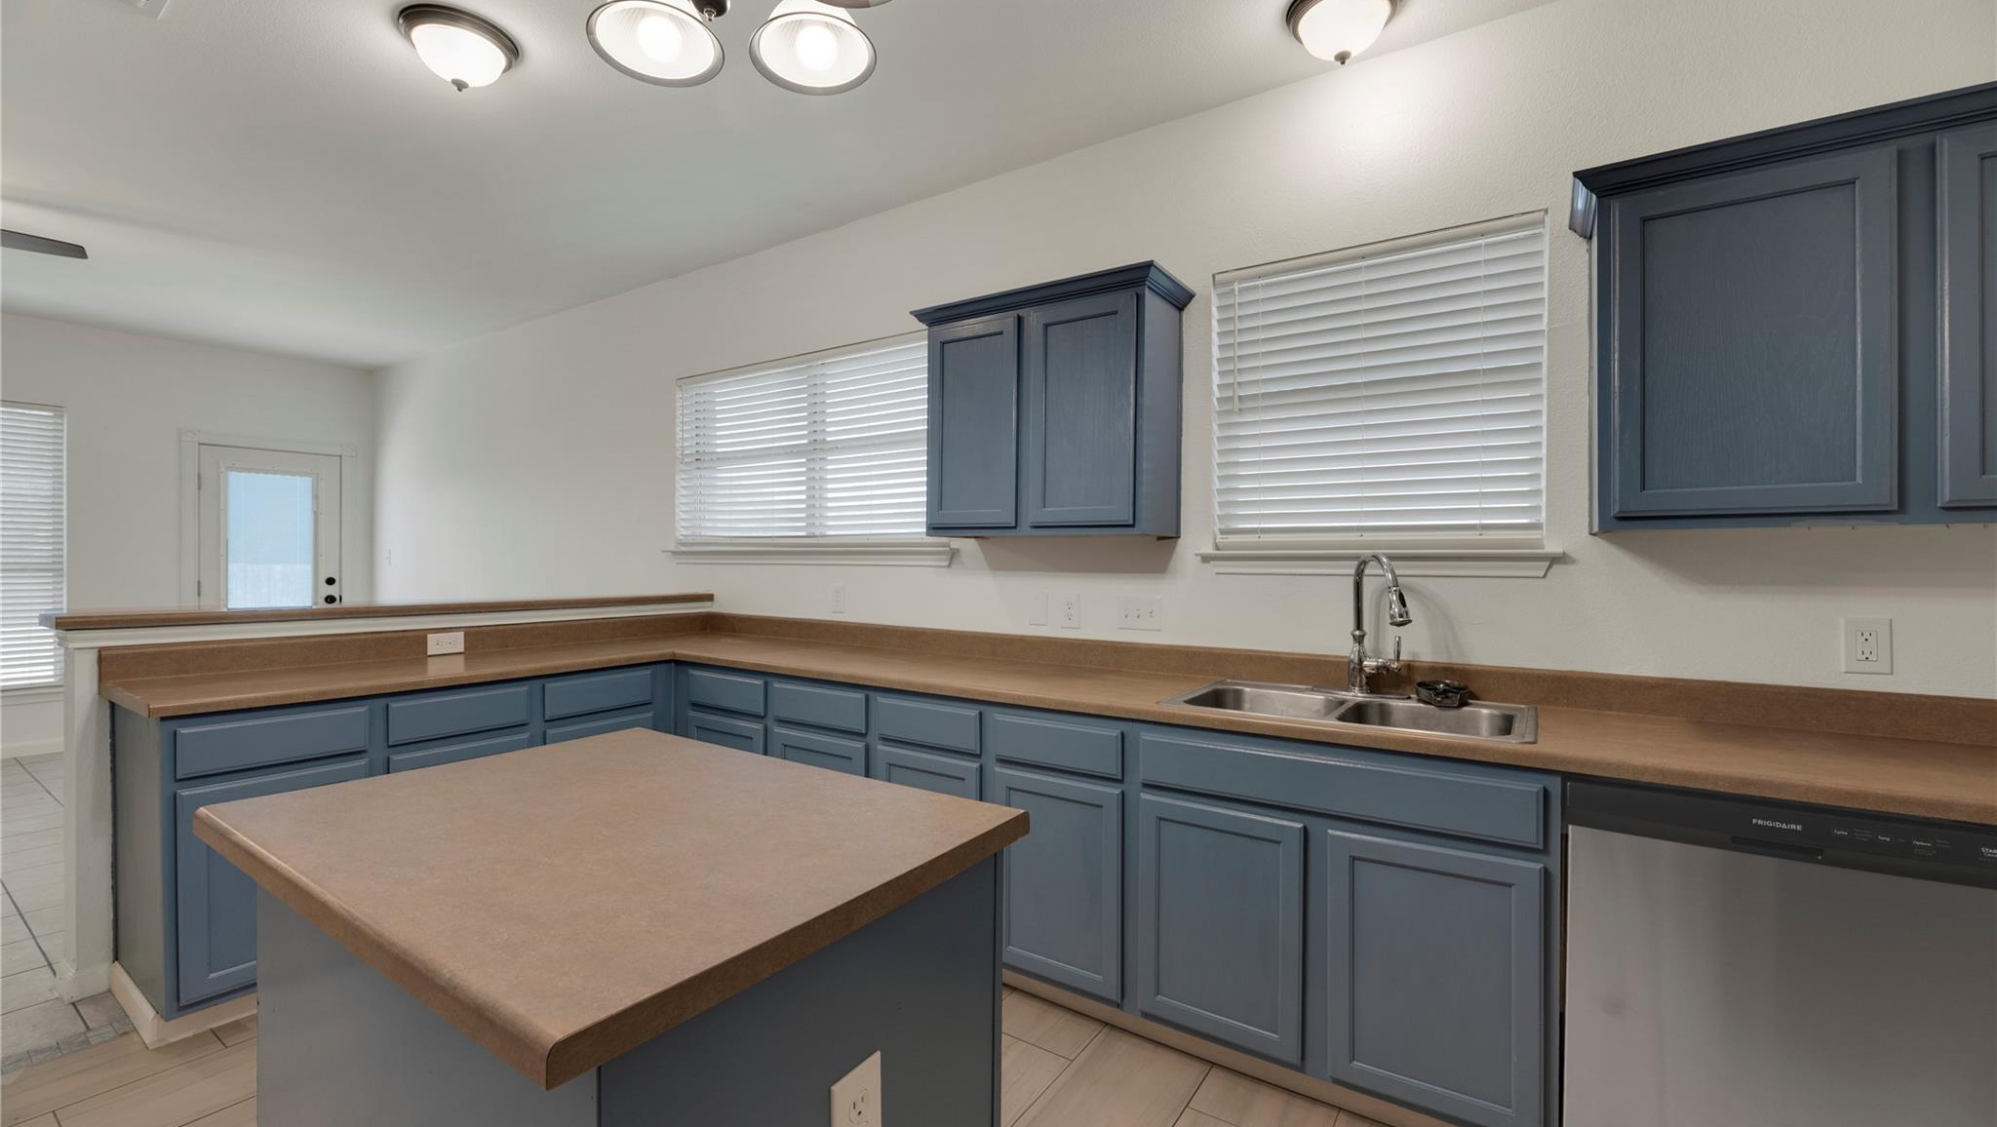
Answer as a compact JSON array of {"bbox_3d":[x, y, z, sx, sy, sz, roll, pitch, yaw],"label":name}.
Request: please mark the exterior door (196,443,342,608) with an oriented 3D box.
[{"bbox_3d":[-5.427,0.182,5.808,0.050,2.049,0.799,1,0,33],"label":"exterior door"}]

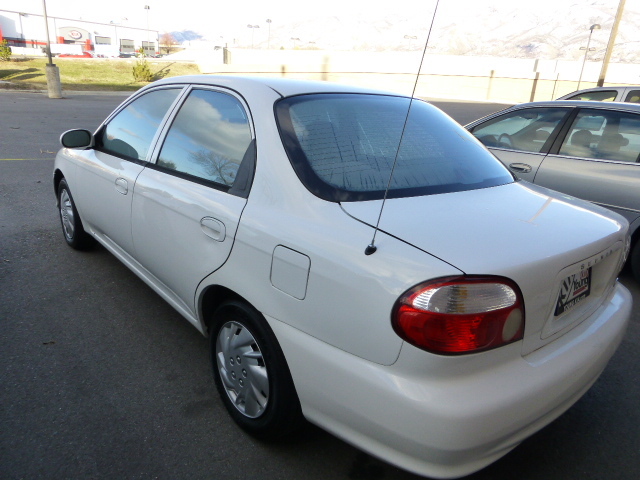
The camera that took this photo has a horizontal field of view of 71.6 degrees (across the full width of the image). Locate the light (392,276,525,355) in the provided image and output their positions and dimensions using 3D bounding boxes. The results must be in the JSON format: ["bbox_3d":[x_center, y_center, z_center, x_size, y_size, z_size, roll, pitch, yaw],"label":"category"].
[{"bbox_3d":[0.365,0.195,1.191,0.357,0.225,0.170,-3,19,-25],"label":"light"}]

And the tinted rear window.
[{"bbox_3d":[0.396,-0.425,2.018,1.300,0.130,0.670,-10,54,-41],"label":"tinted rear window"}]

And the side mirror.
[{"bbox_3d":[-1.483,-0.618,2.714,0.195,0.125,0.115,-10,23,-41],"label":"side mirror"}]

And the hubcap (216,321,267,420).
[{"bbox_3d":[-0.313,0.511,1.779,0.050,0.386,0.386,-10,23,-41],"label":"hubcap"}]

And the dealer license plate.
[{"bbox_3d":[0.878,0.174,1.531,0.305,0.152,0.015,-10,20,-41],"label":"dealer license plate"}]

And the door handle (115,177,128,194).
[{"bbox_3d":[-1.093,-0.298,2.446,0.040,0.088,0.185,-10,23,-41],"label":"door handle"}]

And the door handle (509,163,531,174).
[{"bbox_3d":[1.625,-0.580,3.596,0.045,0.085,0.195,-10,23,-41],"label":"door handle"}]

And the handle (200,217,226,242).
[{"bbox_3d":[-0.417,-0.041,1.739,0.040,0.088,0.185,-10,23,-41],"label":"handle"}]

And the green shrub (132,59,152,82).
[{"bbox_3d":[-10.001,-9.550,25.000,1.150,1.350,1.150,-2,19,-21],"label":"green shrub"}]

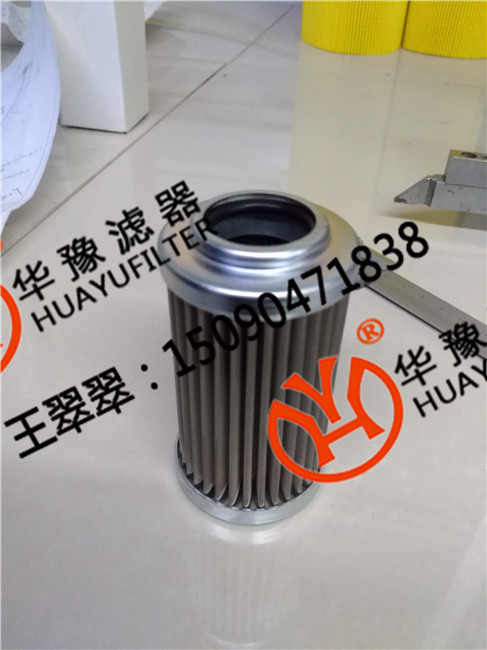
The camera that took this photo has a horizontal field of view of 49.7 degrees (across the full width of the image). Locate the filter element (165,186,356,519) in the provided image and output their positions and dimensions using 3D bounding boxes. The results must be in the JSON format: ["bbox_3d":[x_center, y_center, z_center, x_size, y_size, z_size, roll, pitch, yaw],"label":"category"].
[{"bbox_3d":[0.003,0.009,0.139,0.045,0.083,0.045,1,39,0],"label":"filter element"}]

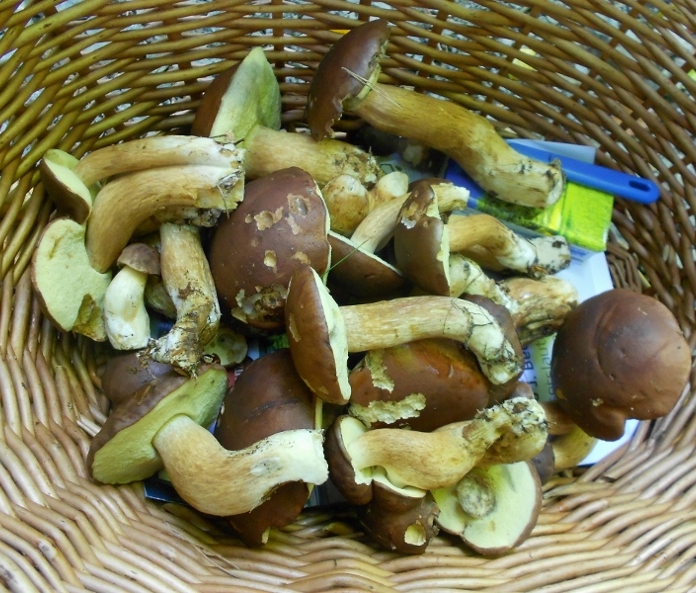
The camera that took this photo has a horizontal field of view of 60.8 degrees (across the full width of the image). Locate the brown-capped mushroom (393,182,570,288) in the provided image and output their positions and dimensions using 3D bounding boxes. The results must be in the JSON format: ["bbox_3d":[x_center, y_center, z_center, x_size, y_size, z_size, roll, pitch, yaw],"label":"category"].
[{"bbox_3d":[0.080,-0.036,0.355,0.106,0.062,0.064,6,97,-7],"label":"brown-capped mushroom"}]

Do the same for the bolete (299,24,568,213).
[{"bbox_3d":[0.056,-0.105,0.360,0.164,0.078,0.082,28,108,-6],"label":"bolete"}]

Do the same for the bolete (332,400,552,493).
[{"bbox_3d":[0.050,0.083,0.330,0.118,0.060,0.058,-10,75,15],"label":"bolete"}]

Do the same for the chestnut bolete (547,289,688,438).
[{"bbox_3d":[0.158,0.042,0.352,0.079,0.060,0.080,0,78,6],"label":"chestnut bolete"}]

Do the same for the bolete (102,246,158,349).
[{"bbox_3d":[-0.131,0.000,0.360,0.031,0.031,0.064,3,104,-20],"label":"bolete"}]

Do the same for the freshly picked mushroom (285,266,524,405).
[{"bbox_3d":[0.033,0.022,0.337,0.134,0.076,0.078,-6,86,9],"label":"freshly picked mushroom"}]

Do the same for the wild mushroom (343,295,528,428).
[{"bbox_3d":[0.054,0.041,0.358,0.103,0.060,0.078,0,84,0],"label":"wild mushroom"}]

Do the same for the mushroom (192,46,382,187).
[{"bbox_3d":[-0.037,-0.112,0.378,0.118,0.080,0.080,19,106,22],"label":"mushroom"}]

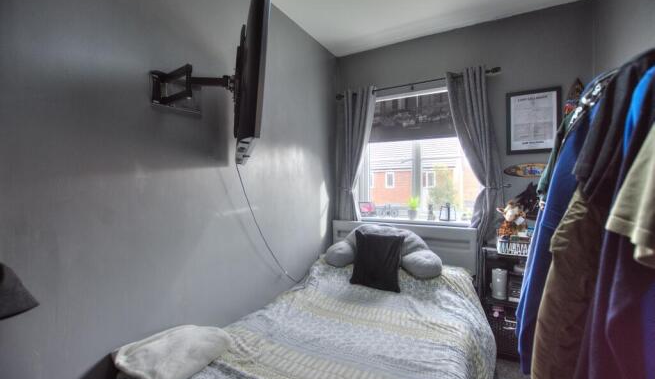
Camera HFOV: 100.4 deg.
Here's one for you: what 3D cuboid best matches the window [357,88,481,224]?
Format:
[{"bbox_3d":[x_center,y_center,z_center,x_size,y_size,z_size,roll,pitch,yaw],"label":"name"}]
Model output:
[{"bbox_3d":[0.767,-0.285,2.459,1.090,1.130,0.130,0,0,27],"label":"window"}]

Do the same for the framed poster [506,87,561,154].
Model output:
[{"bbox_3d":[1.506,-0.499,1.998,0.323,0.450,0.025,0,0,27],"label":"framed poster"}]

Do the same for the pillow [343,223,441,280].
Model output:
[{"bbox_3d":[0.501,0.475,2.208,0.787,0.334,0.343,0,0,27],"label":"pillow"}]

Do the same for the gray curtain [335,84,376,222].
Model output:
[{"bbox_3d":[0.267,-0.267,2.561,0.400,1.335,0.130,0,0,27],"label":"gray curtain"}]

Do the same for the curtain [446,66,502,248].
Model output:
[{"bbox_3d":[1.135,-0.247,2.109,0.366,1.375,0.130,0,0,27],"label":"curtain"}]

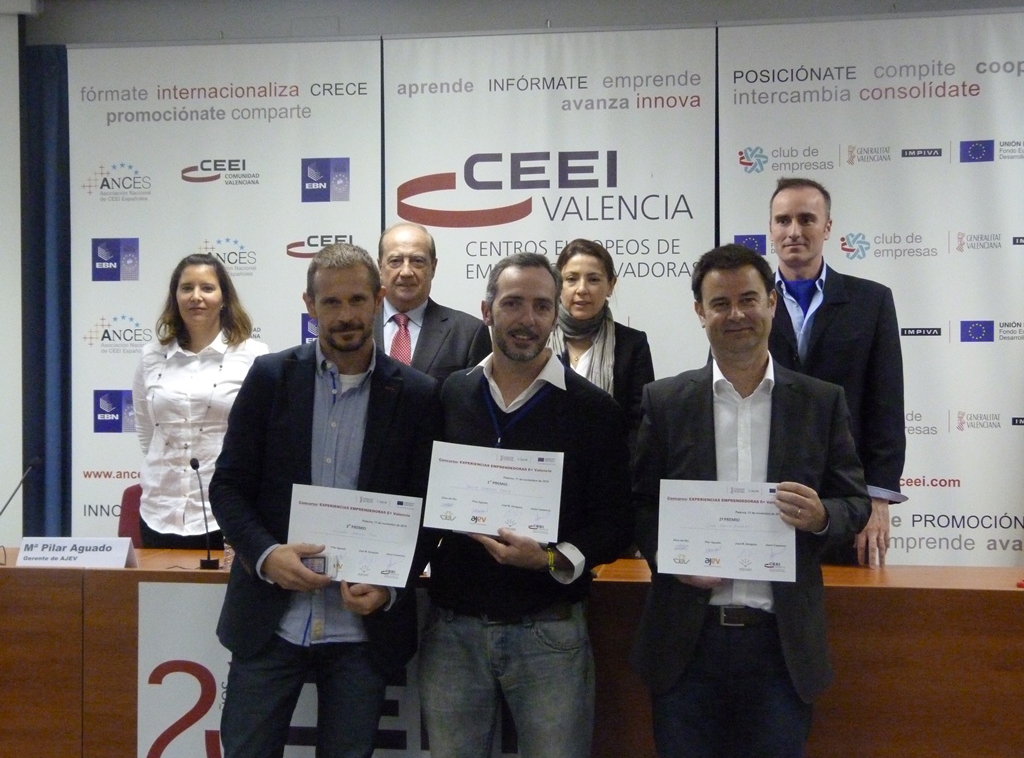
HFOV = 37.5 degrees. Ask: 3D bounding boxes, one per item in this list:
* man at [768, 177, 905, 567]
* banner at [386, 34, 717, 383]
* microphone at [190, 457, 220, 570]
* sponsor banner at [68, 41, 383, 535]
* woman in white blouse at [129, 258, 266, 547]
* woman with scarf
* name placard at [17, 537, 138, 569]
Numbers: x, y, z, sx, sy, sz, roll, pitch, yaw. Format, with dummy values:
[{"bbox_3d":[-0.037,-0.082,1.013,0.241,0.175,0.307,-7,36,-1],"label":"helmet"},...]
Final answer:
[{"bbox_3d":[0.830,0.340,4.241,0.560,1.810,0.340,0,1,7],"label":"man"},{"bbox_3d":[0.128,-0.210,5.410,1.200,2.050,0.030,0,1,9],"label":"banner"},{"bbox_3d":[-0.817,0.361,4.040,0.075,0.296,0.110,0,1,-11],"label":"microphone"},{"bbox_3d":[-1.074,-0.216,5.609,1.217,2.050,0.030,0,1,9],"label":"sponsor banner"},{"bbox_3d":[-0.941,0.441,4.560,0.440,1.640,0.290,0,1,3],"label":"woman in white blouse"},{"bbox_3d":[0.214,0.421,4.380,0.430,1.650,0.290,0,1,3],"label":"woman with scarf"},{"bbox_3d":[-1.164,0.465,4.040,0.295,0.080,0.080,0,1,5],"label":"name placard"}]

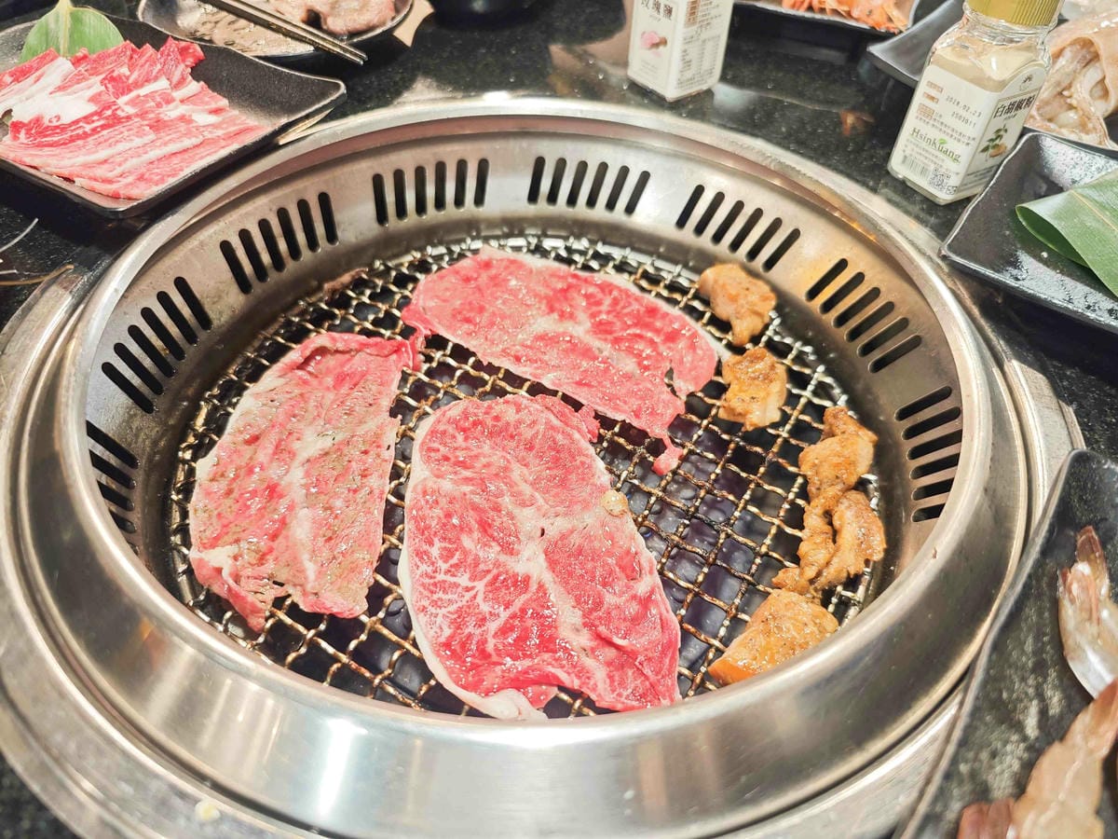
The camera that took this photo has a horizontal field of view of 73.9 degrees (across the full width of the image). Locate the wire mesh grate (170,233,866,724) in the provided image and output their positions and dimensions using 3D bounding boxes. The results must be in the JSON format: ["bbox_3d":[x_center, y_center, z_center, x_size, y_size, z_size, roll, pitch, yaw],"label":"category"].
[{"bbox_3d":[-0.011,0.006,0.342,0.310,0.013,0.310,2,48,-2],"label":"wire mesh grate"}]

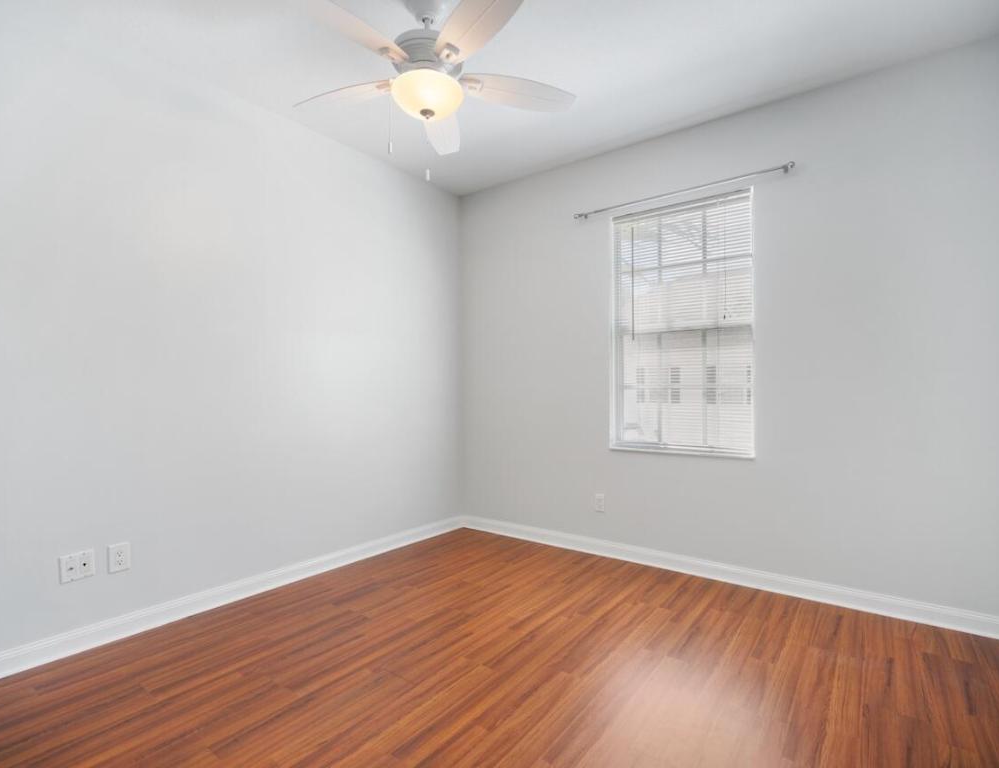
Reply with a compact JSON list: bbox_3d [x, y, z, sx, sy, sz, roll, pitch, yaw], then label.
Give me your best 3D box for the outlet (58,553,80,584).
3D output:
[{"bbox_3d":[-1.823,0.785,2.173,0.012,0.115,0.069,0,-1,37],"label":"outlet"}]

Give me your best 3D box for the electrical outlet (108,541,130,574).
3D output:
[{"bbox_3d":[-1.718,0.788,2.315,0.012,0.120,0.080,0,-1,37],"label":"electrical outlet"}]

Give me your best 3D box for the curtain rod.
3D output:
[{"bbox_3d":[1.073,-1.176,3.185,1.340,0.045,0.080,0,-1,37],"label":"curtain rod"}]

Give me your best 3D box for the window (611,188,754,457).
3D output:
[{"bbox_3d":[1.132,-0.348,3.230,0.882,1.560,0.100,0,-1,37],"label":"window"}]

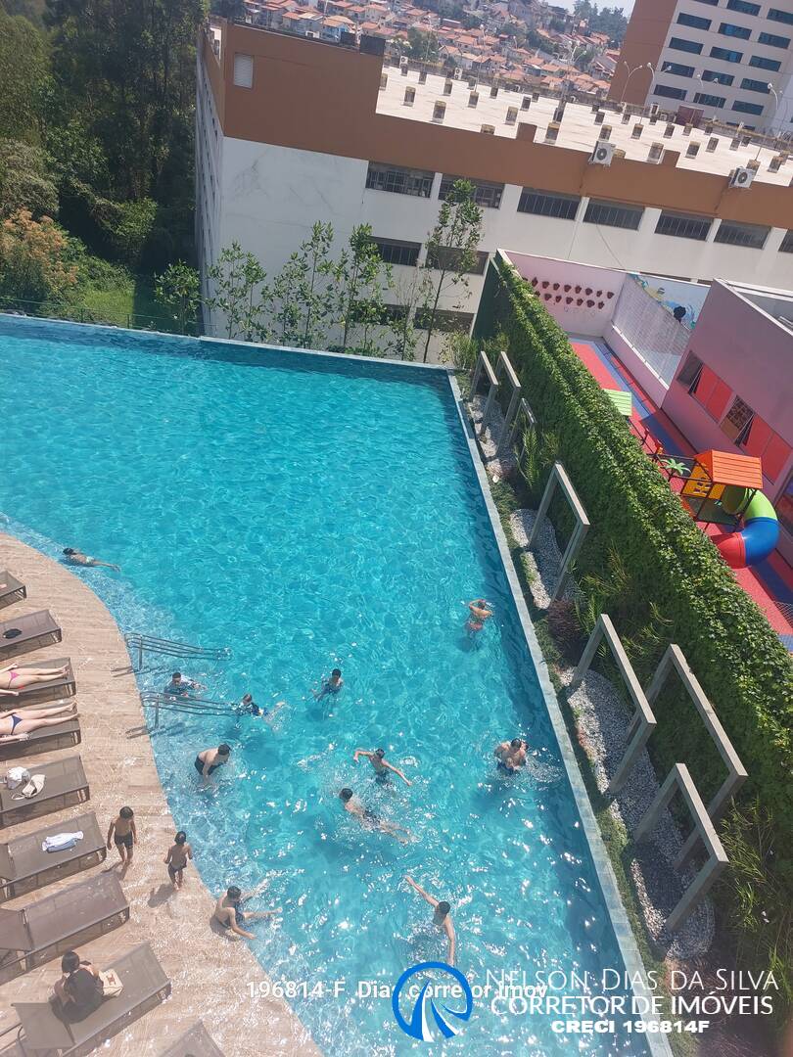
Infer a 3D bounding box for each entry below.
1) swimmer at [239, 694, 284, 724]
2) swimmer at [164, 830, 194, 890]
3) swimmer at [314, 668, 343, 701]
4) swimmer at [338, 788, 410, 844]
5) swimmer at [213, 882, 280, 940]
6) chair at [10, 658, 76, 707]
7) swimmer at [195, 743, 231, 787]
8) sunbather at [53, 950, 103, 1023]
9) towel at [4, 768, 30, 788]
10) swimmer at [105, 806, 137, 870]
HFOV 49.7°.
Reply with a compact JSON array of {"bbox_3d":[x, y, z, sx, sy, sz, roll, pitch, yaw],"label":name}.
[{"bbox_3d":[-2.422,3.227,15.280,0.950,0.500,0.600,-1,38,-17],"label":"swimmer"},{"bbox_3d":[-3.026,4.655,11.988,0.420,1.340,0.420,1,37,-14],"label":"swimmer"},{"bbox_3d":[-1.268,2.989,16.169,0.500,0.900,0.600,25,38,17],"label":"swimmer"},{"bbox_3d":[-0.338,4.690,13.923,1.500,0.380,0.520,33,41,13],"label":"swimmer"},{"bbox_3d":[-2.026,5.278,12.060,1.000,0.900,0.720,-21,47,-36],"label":"swimmer"},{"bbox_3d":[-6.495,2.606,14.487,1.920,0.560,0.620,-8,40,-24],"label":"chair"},{"bbox_3d":[-3.009,3.906,13.984,0.620,1.000,0.500,19,37,9],"label":"swimmer"},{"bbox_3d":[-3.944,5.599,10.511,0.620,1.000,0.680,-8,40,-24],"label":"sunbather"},{"bbox_3d":[-5.720,3.791,12.913,0.340,0.160,0.280,-10,42,-27],"label":"towel"},{"bbox_3d":[-3.834,4.361,12.136,0.420,1.380,0.320,0,38,-15],"label":"swimmer"}]

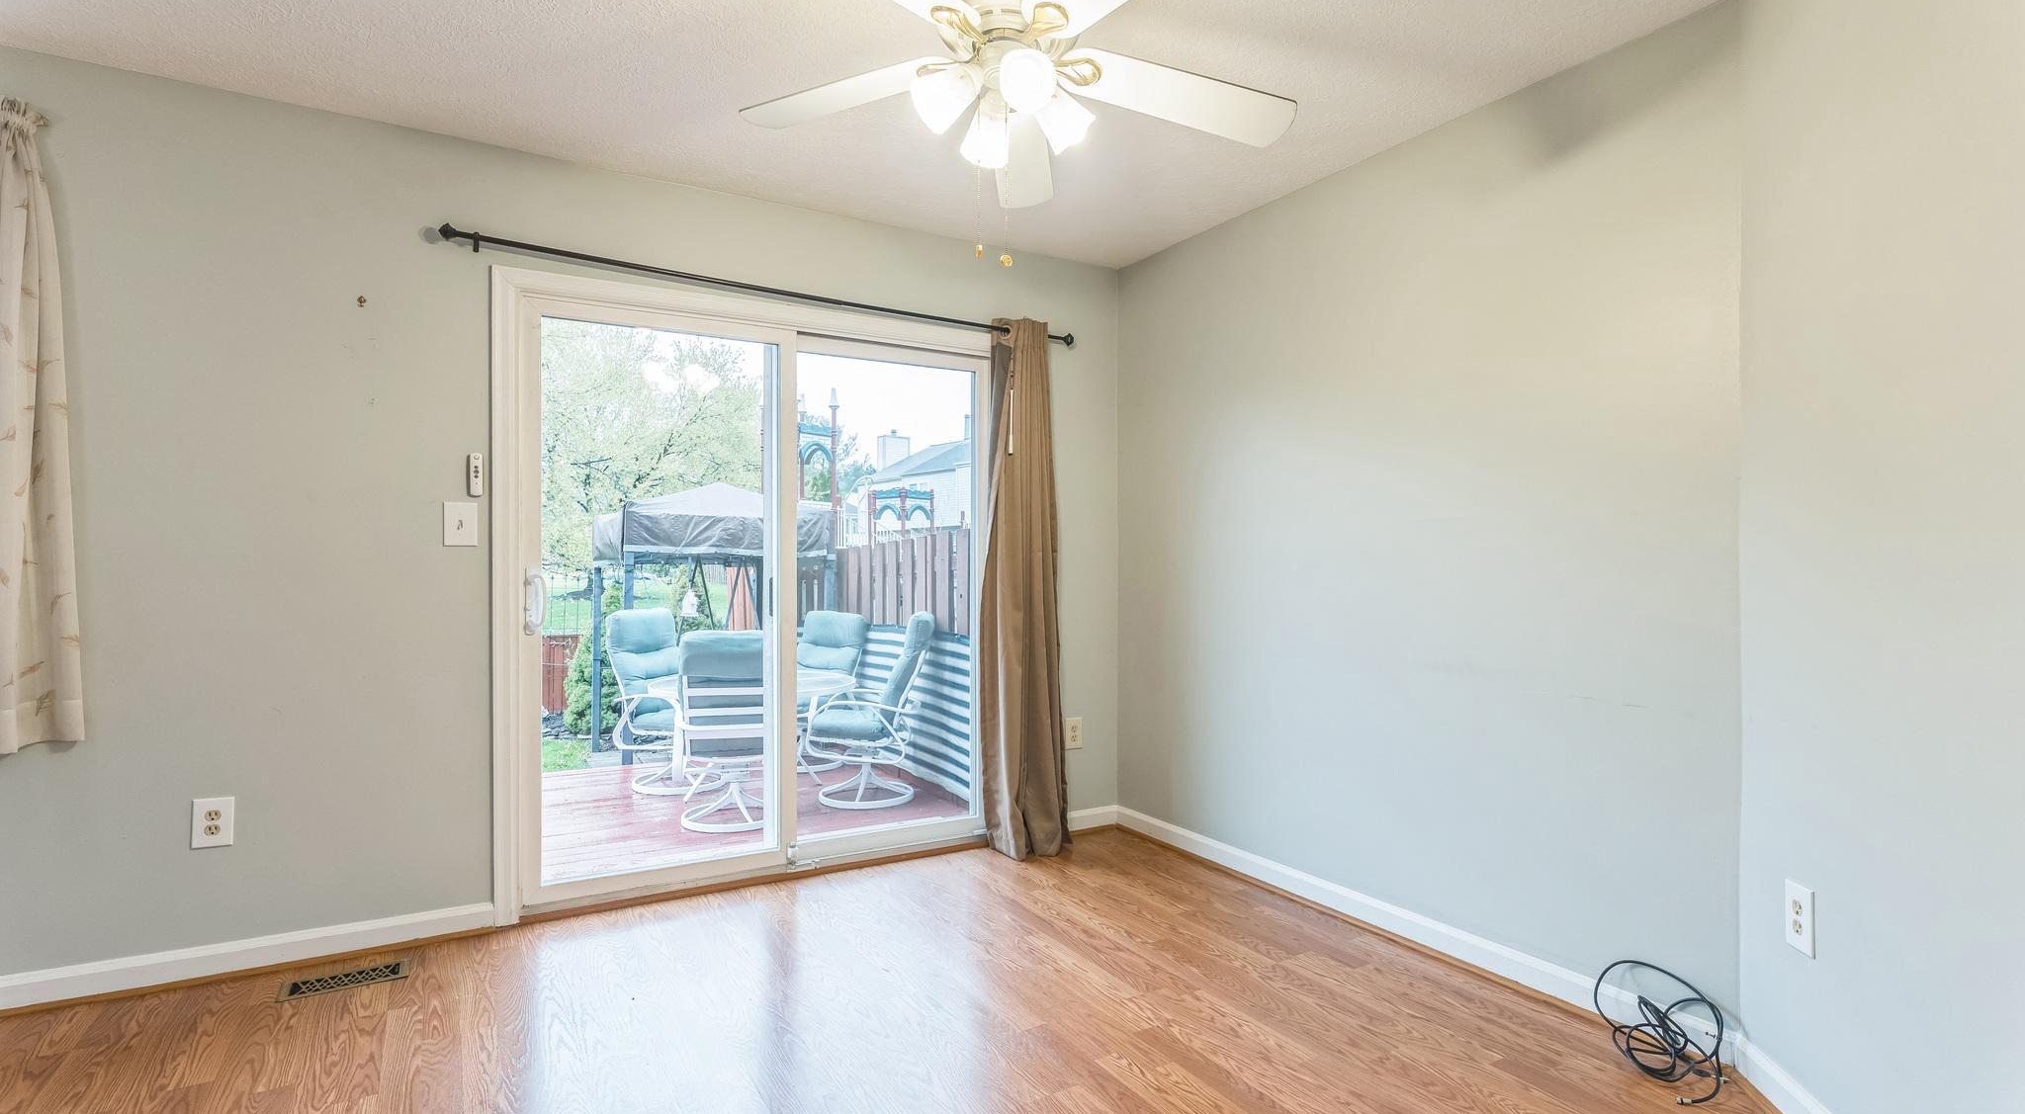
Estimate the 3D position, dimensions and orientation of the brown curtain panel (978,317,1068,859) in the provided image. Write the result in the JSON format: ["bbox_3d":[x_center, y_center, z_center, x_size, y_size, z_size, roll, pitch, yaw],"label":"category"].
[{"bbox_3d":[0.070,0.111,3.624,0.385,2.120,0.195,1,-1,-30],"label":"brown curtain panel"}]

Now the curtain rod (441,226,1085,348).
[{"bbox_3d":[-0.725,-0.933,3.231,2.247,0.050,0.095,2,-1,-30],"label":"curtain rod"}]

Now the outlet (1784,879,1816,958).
[{"bbox_3d":[1.591,0.731,1.824,0.008,0.132,0.087,0,-1,13],"label":"outlet"}]

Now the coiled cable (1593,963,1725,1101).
[{"bbox_3d":[1.457,1.071,2.066,0.220,0.175,0.280,1,-1,-31],"label":"coiled cable"}]

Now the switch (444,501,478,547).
[{"bbox_3d":[-1.685,-0.100,2.750,0.087,0.132,0.014,1,-1,-30],"label":"switch"}]

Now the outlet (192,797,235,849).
[{"bbox_3d":[-2.186,0.729,2.462,0.087,0.132,0.008,1,-1,-30],"label":"outlet"}]

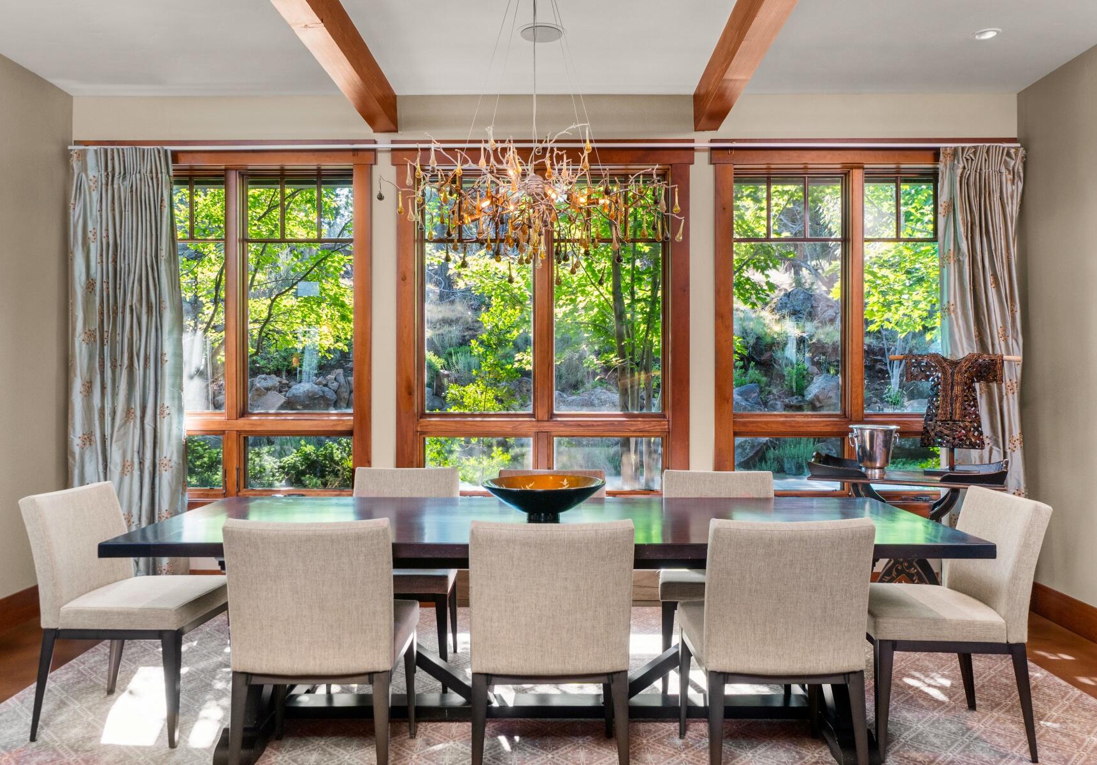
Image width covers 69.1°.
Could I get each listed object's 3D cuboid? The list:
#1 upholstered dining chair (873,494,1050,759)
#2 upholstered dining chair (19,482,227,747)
[{"bbox_3d":[1.366,0.821,2.835,0.573,0.854,0.488,0,0,4],"label":"upholstered dining chair"},{"bbox_3d":[-1.532,0.820,2.967,0.573,0.854,0.488,0,0,3],"label":"upholstered dining chair"}]

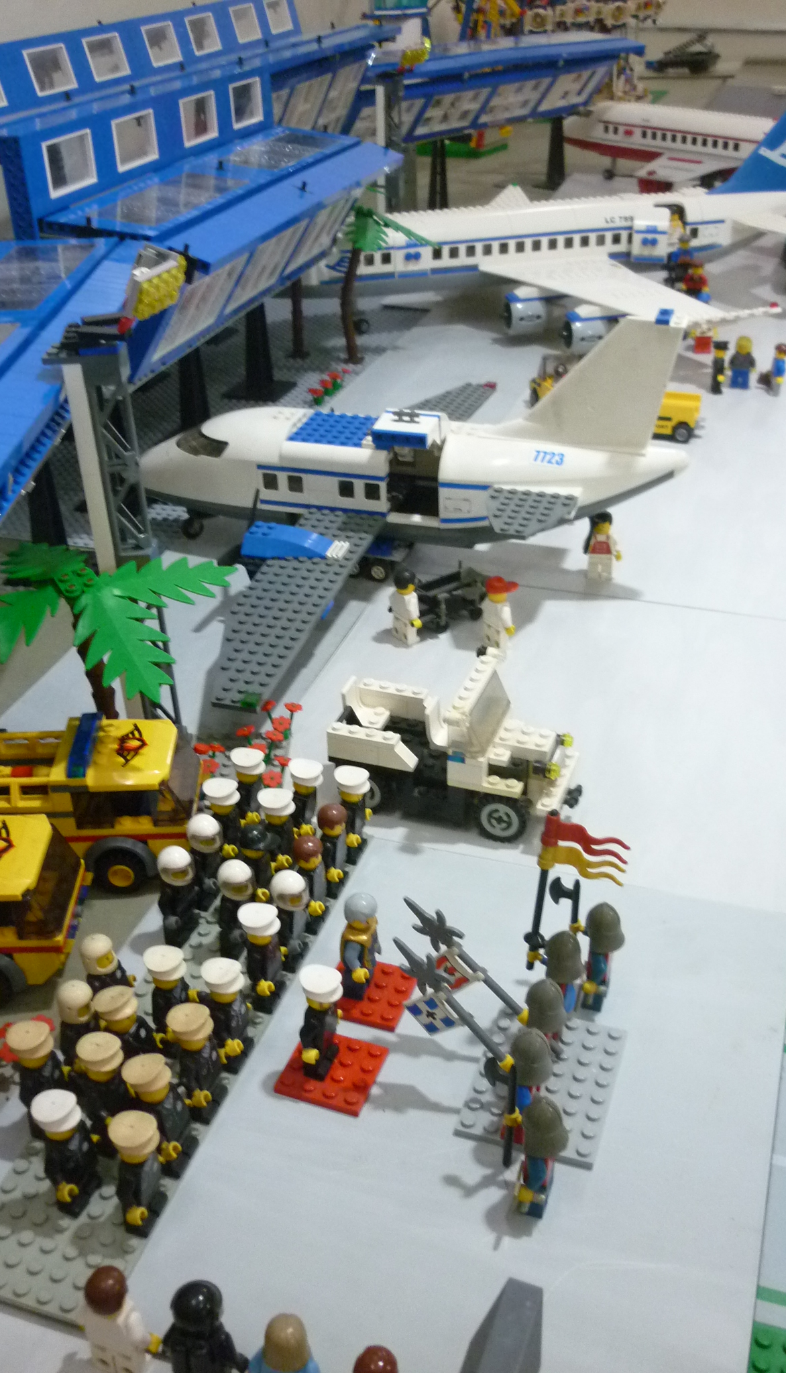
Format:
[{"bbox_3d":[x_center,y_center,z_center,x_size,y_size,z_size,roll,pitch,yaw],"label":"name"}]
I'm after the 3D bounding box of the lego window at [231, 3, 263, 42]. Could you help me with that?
[{"bbox_3d":[-0.147,-0.652,1.292,0.008,0.031,0.058,-6,28,22],"label":"lego window"}]

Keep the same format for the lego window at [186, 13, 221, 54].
[{"bbox_3d":[-0.172,-0.582,1.171,0.008,0.032,0.048,-4,28,28],"label":"lego window"}]

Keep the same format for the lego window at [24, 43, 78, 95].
[{"bbox_3d":[-0.273,-0.486,1.035,0.009,0.033,0.058,-3,29,23],"label":"lego window"}]

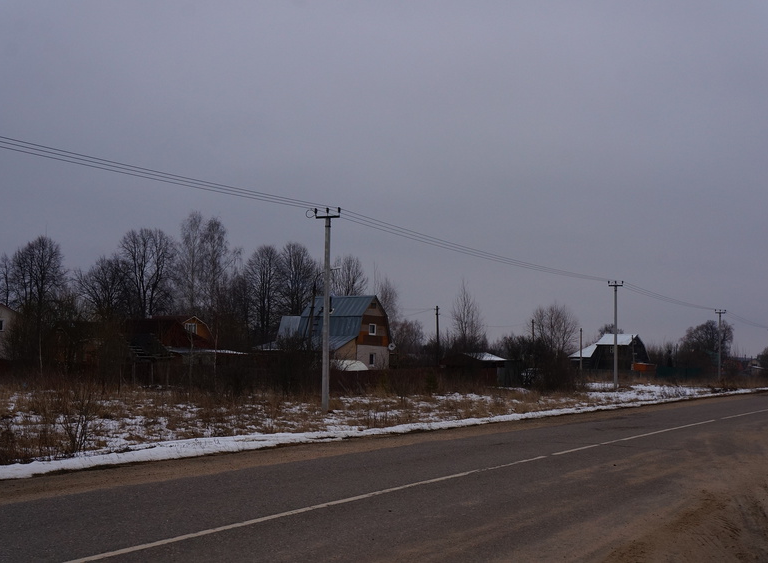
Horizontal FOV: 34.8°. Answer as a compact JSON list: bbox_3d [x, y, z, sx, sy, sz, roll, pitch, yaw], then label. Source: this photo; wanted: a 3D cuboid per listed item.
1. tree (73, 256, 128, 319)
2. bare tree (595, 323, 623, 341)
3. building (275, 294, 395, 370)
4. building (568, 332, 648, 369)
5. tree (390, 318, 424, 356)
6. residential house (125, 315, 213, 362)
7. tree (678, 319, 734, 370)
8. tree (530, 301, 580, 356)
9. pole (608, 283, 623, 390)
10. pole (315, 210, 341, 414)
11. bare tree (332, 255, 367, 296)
[{"bbox_3d":[-32.375,3.766,139.585,6.200,13.500,6.000,2,-4,-13],"label":"tree"},{"bbox_3d":[43.195,12.682,234.691,6.200,9.656,6.200,0,-4,0],"label":"bare tree"},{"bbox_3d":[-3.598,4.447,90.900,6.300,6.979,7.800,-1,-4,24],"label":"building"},{"bbox_3d":[38.603,12.527,209.788,7.200,6.900,11.500,4,-5,-42],"label":"building"},{"bbox_3d":[2.384,7.197,129.807,4.000,6.555,4.000,0,-4,0],"label":"tree"},{"bbox_3d":[-17.049,5.494,97.840,5.300,5.559,6.000,-1,-4,24],"label":"residential house"},{"bbox_3d":[72.299,14.879,274.616,12.000,12.500,11.500,0,-4,15],"label":"tree"},{"bbox_3d":[18.178,6.412,129.865,5.100,8.381,5.100,0,-4,0],"label":"tree"},{"bbox_3d":[18.308,4.242,96.739,1.200,8.500,0.280,-1,-4,24],"label":"pole"},{"bbox_3d":[-2.522,1.233,54.030,1.200,9.001,0.320,-1,-4,24],"label":"pole"},{"bbox_3d":[-4.327,4.080,149.545,5.200,14.800,5.200,1,-4,0],"label":"bare tree"}]

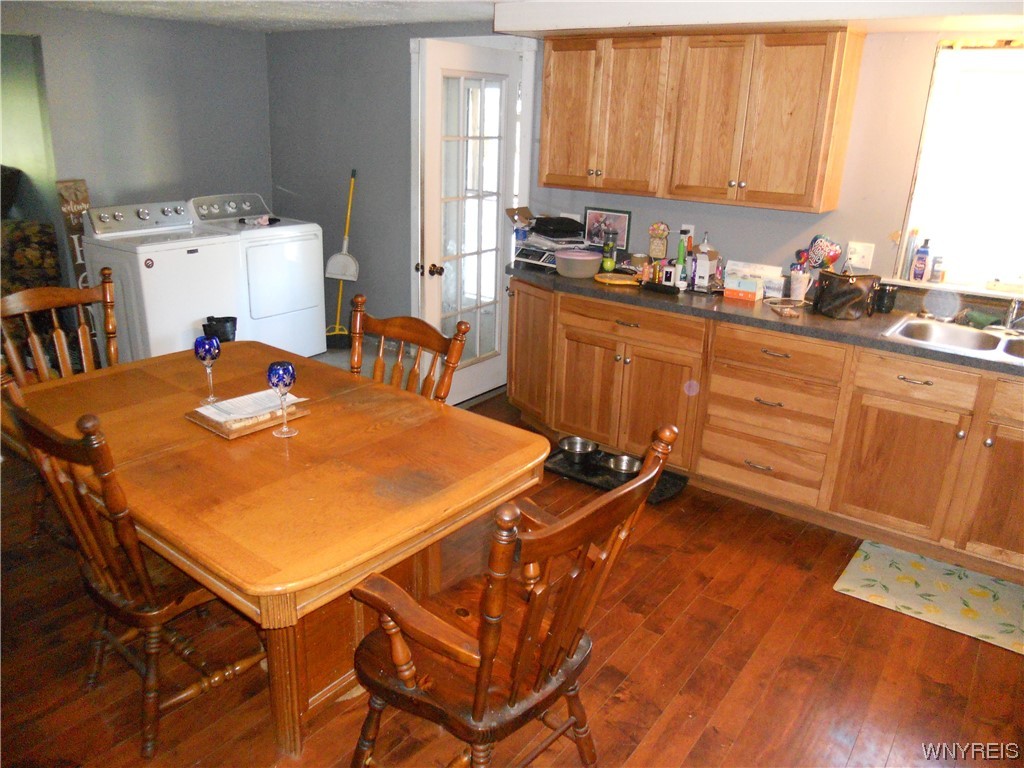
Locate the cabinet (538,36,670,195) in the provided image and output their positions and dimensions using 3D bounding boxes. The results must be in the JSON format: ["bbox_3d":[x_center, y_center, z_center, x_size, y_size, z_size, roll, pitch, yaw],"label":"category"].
[{"bbox_3d":[0.550,-1.406,4.206,0.752,0.762,0.330,14,22,33],"label":"cabinet"}]

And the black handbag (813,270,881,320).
[{"bbox_3d":[1.541,-0.416,3.686,0.255,0.195,0.165,12,21,26],"label":"black handbag"}]

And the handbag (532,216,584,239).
[{"bbox_3d":[0.266,-0.895,4.556,0.300,0.100,0.200,14,22,33],"label":"handbag"}]

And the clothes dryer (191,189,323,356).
[{"bbox_3d":[-1.870,-0.764,5.817,0.710,1.100,0.725,14,22,33],"label":"clothes dryer"}]

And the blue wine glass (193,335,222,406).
[{"bbox_3d":[-1.033,-0.050,2.705,0.086,0.228,0.086,14,22,33],"label":"blue wine glass"}]

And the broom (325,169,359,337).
[{"bbox_3d":[-1.236,-0.887,5.828,0.220,1.370,0.110,25,25,29],"label":"broom"}]

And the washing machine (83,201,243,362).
[{"bbox_3d":[-2.261,-0.582,5.234,0.690,1.095,0.700,14,22,33],"label":"washing machine"}]

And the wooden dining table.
[{"bbox_3d":[-0.855,0.476,2.724,1.790,0.770,1.130,16,23,35],"label":"wooden dining table"}]

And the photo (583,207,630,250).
[{"bbox_3d":[0.532,-0.884,4.567,0.290,0.232,0.025,14,22,33],"label":"photo"}]

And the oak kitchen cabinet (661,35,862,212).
[{"bbox_3d":[1.170,-1.247,3.794,0.770,0.762,0.330,14,22,33],"label":"oak kitchen cabinet"}]

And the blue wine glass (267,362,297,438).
[{"bbox_3d":[-0.705,0.044,2.456,0.086,0.228,0.086,2,18,-1],"label":"blue wine glass"}]

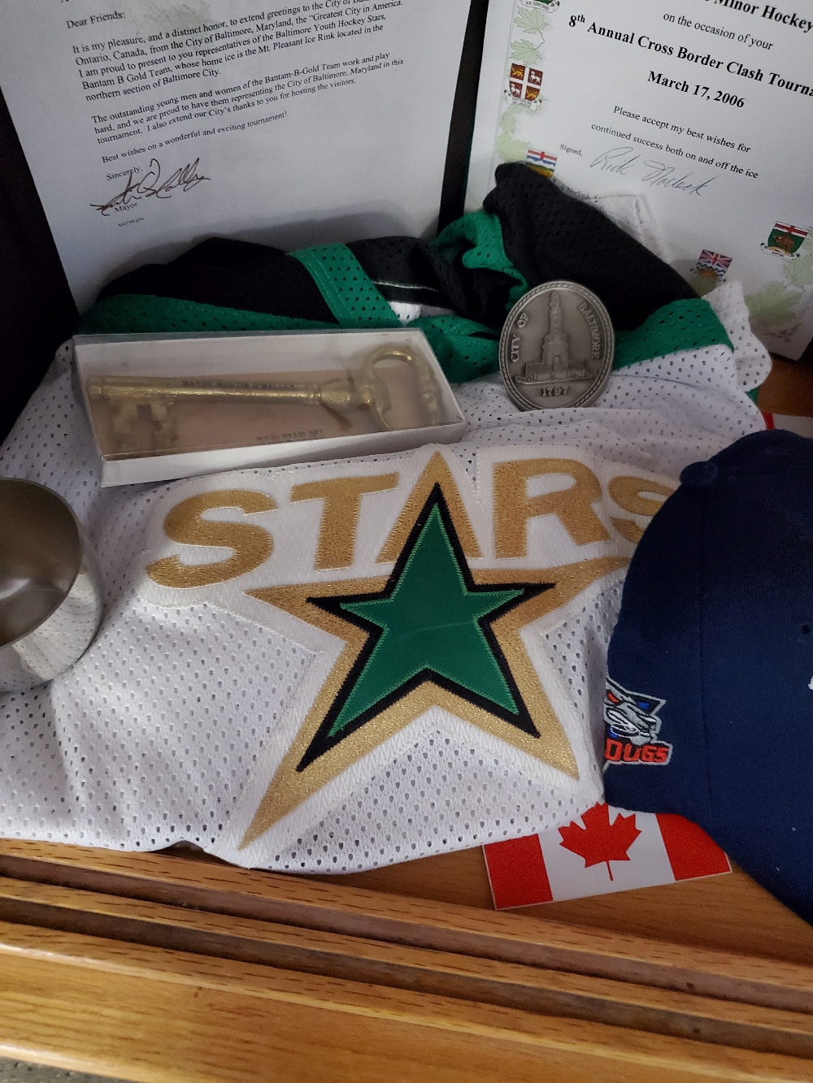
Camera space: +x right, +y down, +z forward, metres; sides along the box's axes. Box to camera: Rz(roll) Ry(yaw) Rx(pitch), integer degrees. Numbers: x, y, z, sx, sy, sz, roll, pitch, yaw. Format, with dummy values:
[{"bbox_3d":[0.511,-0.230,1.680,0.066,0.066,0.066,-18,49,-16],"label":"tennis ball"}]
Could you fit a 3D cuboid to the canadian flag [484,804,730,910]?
[{"bbox_3d":[0.083,0.125,0.347,0.102,0.002,0.045,-6,58,-8],"label":"canadian flag"}]

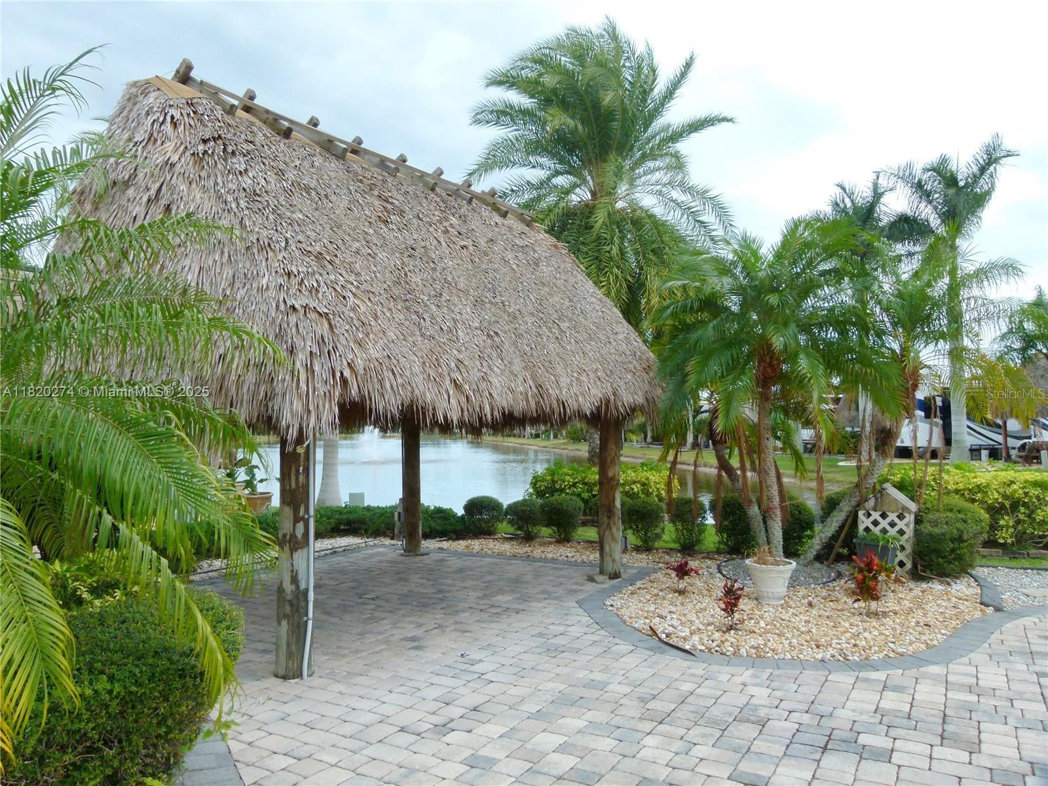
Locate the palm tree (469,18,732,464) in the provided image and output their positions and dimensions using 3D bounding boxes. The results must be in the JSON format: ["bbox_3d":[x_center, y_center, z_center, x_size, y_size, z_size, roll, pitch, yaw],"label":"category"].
[{"bbox_3d":[1.350,-2.222,13.189,4.500,8.716,4.500,0,-2,0],"label":"palm tree"}]

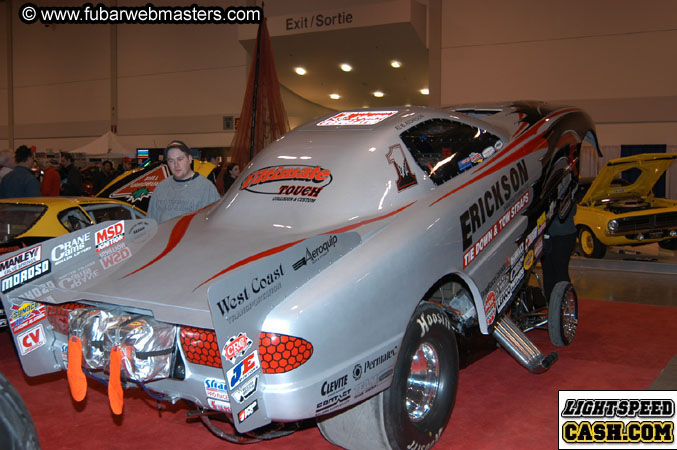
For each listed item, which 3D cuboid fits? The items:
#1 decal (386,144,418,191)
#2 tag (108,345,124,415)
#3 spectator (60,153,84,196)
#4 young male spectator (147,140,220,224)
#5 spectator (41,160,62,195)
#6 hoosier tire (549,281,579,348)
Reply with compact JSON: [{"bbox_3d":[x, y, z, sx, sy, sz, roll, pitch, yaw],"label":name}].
[{"bbox_3d":[0.393,-0.350,4.850,0.175,0.260,0.020,-22,0,-40],"label":"decal"},{"bbox_3d":[-0.990,0.689,3.520,0.080,0.305,0.030,1,5,12],"label":"tag"},{"bbox_3d":[-4.876,-0.423,14.455,0.370,1.790,0.480,0,4,-3],"label":"spectator"},{"bbox_3d":[-1.129,0.272,5.806,0.540,1.790,0.340,0,4,-2],"label":"young male spectator"},{"bbox_3d":[-5.823,-0.523,16.057,0.360,1.730,0.480,1,5,13],"label":"spectator"},{"bbox_3d":[2.019,0.794,7.080,0.125,0.590,0.590,3,5,31],"label":"hoosier tire"}]

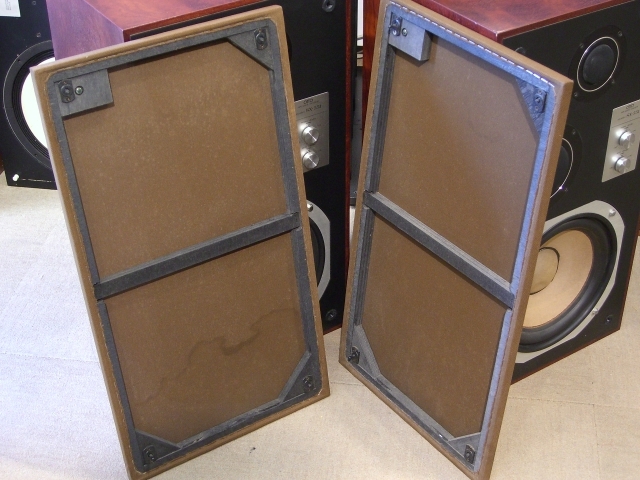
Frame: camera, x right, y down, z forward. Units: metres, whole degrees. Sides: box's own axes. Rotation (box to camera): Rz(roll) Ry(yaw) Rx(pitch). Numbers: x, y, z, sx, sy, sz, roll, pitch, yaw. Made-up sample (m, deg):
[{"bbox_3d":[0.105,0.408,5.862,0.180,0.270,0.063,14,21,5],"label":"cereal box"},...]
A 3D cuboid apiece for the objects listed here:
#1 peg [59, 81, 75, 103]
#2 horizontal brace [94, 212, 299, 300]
[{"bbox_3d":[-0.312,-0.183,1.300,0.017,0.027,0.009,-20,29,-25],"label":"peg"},{"bbox_3d":[-0.170,0.019,1.488,0.320,0.022,0.018,-20,29,-25],"label":"horizontal brace"}]

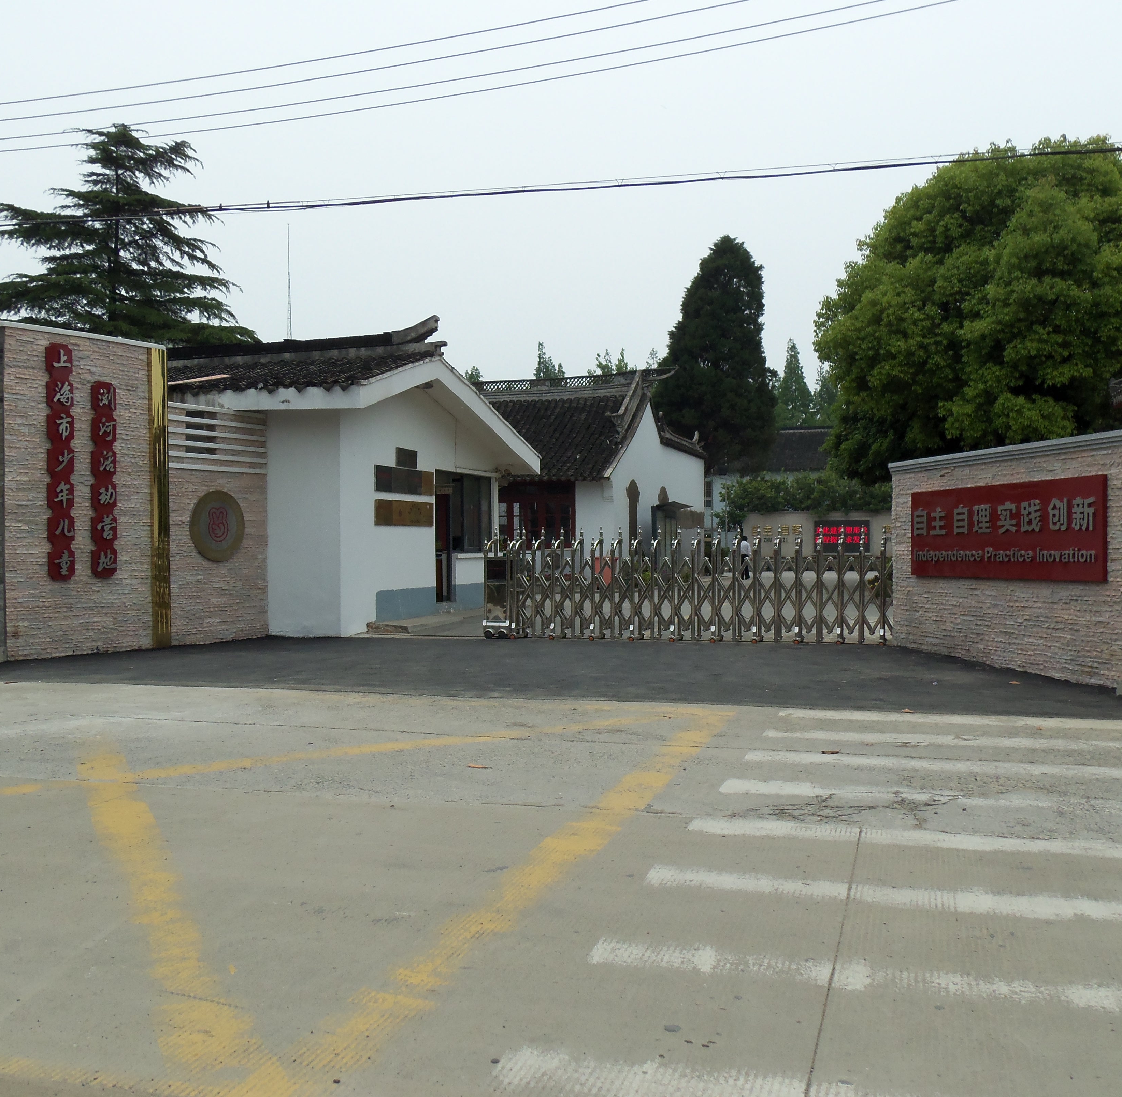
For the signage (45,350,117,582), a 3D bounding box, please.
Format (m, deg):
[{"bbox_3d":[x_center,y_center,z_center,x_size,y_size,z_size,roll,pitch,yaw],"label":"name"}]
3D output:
[{"bbox_3d":[-6.325,-1.120,16.246,0.060,3.087,1.057,0,0,34],"label":"signage"}]

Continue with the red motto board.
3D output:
[{"bbox_3d":[4.983,-0.194,14.169,0.080,1.074,3.814,-1,0,-13],"label":"red motto board"}]

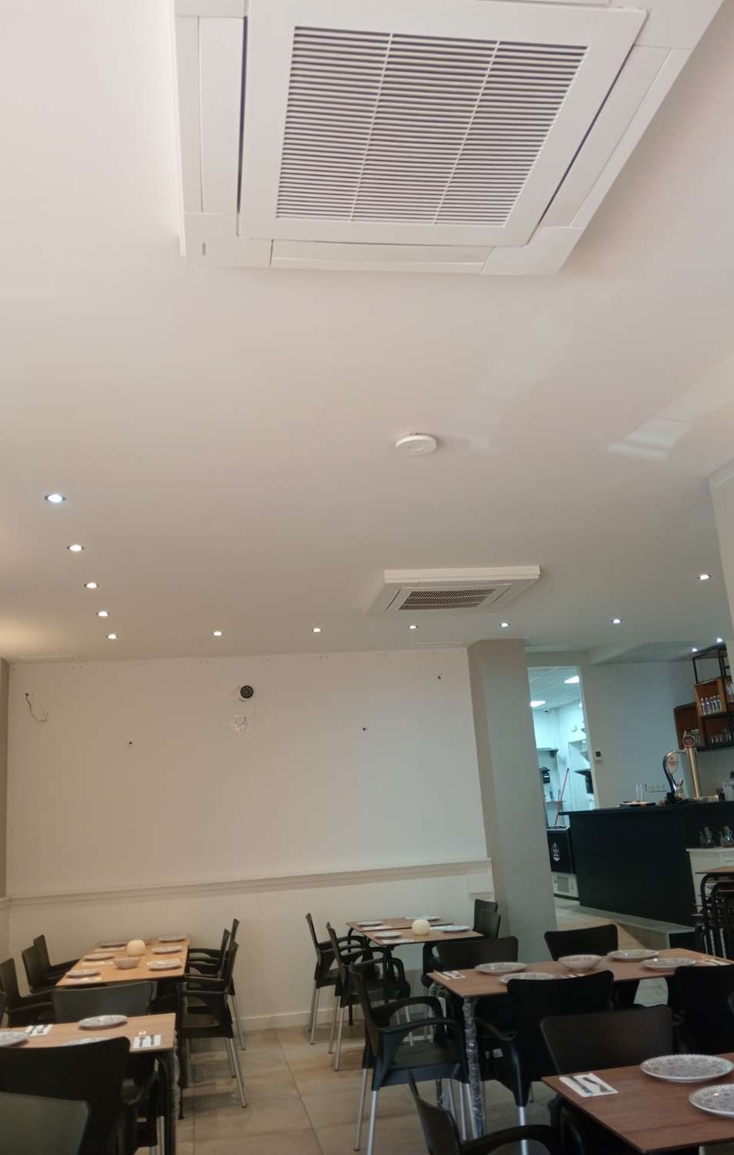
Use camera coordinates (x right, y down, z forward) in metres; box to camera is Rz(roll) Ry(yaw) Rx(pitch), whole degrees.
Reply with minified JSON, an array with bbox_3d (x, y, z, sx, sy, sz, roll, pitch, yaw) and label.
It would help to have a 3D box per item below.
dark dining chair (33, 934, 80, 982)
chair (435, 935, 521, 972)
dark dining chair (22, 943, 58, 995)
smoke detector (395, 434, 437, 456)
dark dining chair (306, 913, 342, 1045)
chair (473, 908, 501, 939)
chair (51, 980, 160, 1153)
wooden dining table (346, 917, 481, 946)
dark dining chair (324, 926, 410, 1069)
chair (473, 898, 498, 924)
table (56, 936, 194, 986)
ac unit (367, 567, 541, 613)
[{"bbox_3d":[-2.215,3.109,6.975,0.540,0.835,0.560,-2,-15,-10],"label":"dark dining chair"},{"bbox_3d":[0.639,2.331,4.800,0.560,0.835,0.540,-3,-15,-5],"label":"chair"},{"bbox_3d":[-2.065,2.925,6.308,0.540,0.835,0.560,-2,-15,-10],"label":"dark dining chair"},{"bbox_3d":[0.194,-0.523,3.681,0.159,0.040,0.159,-1,-15,-10],"label":"smoke detector"},{"bbox_3d":[-0.176,2.969,7.043,0.560,0.855,0.570,-2,-15,-6],"label":"dark dining chair"},{"bbox_3d":[0.657,2.726,6.327,0.540,0.835,0.560,0,-15,-15],"label":"chair"},{"bbox_3d":[-1.151,2.243,3.993,0.570,0.855,0.560,-1,-15,-10],"label":"chair"},{"bbox_3d":[0.329,2.926,6.764,0.702,0.731,1.403,-1,-15,-10],"label":"wooden dining table"},{"bbox_3d":[0.005,2.757,6.260,0.540,0.835,0.560,-2,-15,-8],"label":"dark dining chair"},{"bbox_3d":[0.740,2.913,7.076,0.540,0.835,0.560,0,-15,-16],"label":"chair"},{"bbox_3d":[-1.536,2.903,6.184,0.702,0.731,2.094,-1,-15,-10],"label":"table"},{"bbox_3d":[0.503,0.105,6.110,0.956,0.077,0.956,-1,-15,-10],"label":"ac unit"}]

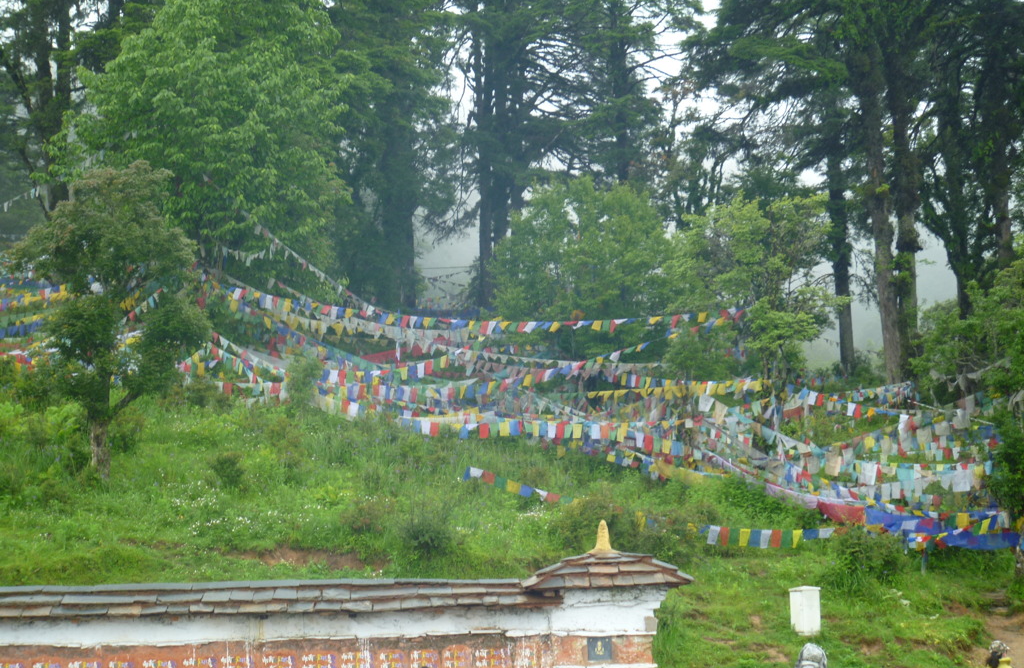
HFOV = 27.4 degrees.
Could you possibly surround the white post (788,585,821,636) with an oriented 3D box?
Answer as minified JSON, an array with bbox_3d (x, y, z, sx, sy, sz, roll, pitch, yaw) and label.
[{"bbox_3d":[4.112,3.891,29.500,0.325,0.716,0.325,2,-5,-27],"label":"white post"}]

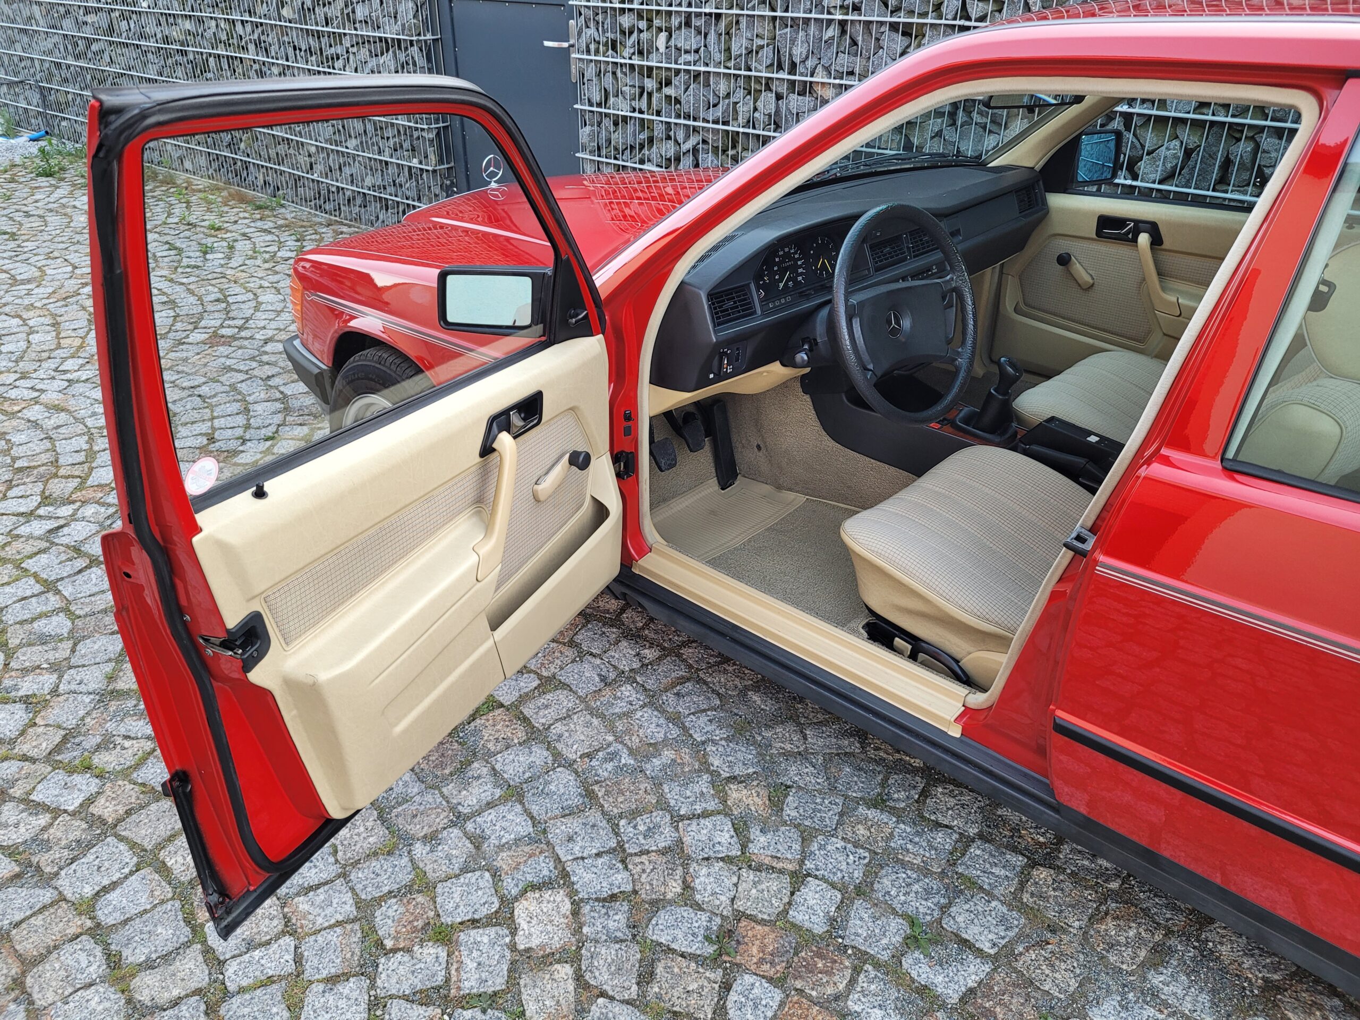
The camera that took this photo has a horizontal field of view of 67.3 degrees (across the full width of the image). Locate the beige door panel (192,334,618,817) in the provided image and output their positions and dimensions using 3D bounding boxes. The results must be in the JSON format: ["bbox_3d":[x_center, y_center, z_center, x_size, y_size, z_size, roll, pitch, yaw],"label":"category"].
[{"bbox_3d":[-0.286,0.054,1.498,0.088,0.500,0.890,11,29,20],"label":"beige door panel"}]

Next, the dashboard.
[{"bbox_3d":[0.388,-0.604,2.326,0.380,0.308,1.370,24,37,36],"label":"dashboard"}]

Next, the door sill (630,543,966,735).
[{"bbox_3d":[0.196,0.213,1.904,0.730,0.051,0.090,24,37,36],"label":"door sill"}]

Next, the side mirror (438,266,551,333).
[{"bbox_3d":[-0.312,-0.378,1.805,0.192,0.107,0.080,7,28,13],"label":"side mirror"}]

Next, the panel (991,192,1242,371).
[{"bbox_3d":[1.210,-0.509,2.561,0.880,0.502,0.090,24,37,36],"label":"panel"}]

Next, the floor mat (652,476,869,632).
[{"bbox_3d":[0.244,0.082,2.332,0.650,0.040,0.470,24,37,36],"label":"floor mat"}]

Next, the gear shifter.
[{"bbox_3d":[0.688,-0.250,2.214,0.103,0.187,0.076,24,37,36],"label":"gear shifter"}]

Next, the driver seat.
[{"bbox_3d":[0.730,-0.089,1.692,0.810,0.870,0.530,24,37,36],"label":"driver seat"}]

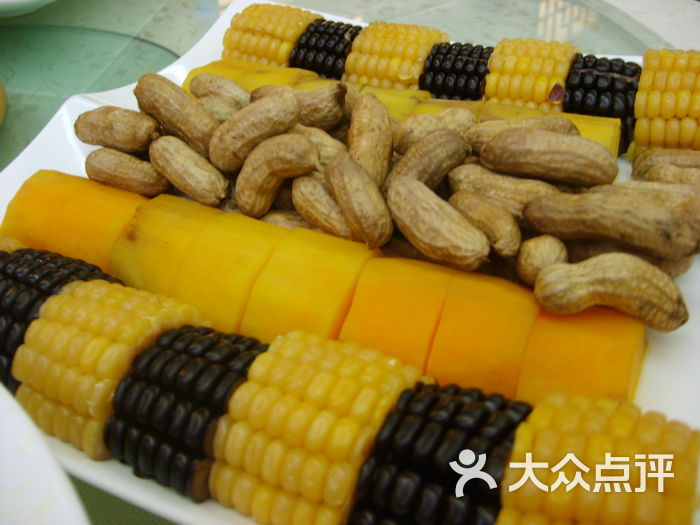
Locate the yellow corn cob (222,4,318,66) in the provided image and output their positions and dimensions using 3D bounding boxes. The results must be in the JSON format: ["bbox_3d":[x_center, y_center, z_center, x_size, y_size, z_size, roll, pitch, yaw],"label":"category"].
[{"bbox_3d":[-0.032,-0.091,0.315,0.035,0.040,0.040,12,45,17],"label":"yellow corn cob"}]

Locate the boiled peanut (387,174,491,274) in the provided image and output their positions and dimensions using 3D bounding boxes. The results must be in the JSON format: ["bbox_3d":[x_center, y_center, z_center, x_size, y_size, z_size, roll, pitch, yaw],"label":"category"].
[{"bbox_3d":[0.030,-0.014,0.246,0.040,0.016,0.016,42,55,13],"label":"boiled peanut"}]

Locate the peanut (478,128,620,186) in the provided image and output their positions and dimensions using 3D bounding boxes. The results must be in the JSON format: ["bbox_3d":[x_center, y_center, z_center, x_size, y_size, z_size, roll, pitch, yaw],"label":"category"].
[{"bbox_3d":[0.072,-0.037,0.255,0.049,0.018,0.018,9,39,5],"label":"peanut"}]

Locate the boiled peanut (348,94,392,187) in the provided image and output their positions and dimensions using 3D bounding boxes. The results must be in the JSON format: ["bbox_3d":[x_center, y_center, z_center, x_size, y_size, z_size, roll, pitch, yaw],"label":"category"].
[{"bbox_3d":[0.009,-0.048,0.273,0.016,0.016,0.041,-3,65,-3],"label":"boiled peanut"}]

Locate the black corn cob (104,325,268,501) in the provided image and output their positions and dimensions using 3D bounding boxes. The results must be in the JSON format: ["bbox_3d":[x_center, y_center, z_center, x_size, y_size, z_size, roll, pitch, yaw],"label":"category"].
[{"bbox_3d":[-0.038,0.039,0.185,0.028,0.041,0.041,14,41,19],"label":"black corn cob"}]

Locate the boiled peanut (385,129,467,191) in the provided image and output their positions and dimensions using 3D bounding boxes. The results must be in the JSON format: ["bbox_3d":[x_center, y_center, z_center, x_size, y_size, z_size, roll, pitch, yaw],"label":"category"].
[{"bbox_3d":[0.028,-0.034,0.255,0.037,0.017,0.018,-31,46,-18],"label":"boiled peanut"}]

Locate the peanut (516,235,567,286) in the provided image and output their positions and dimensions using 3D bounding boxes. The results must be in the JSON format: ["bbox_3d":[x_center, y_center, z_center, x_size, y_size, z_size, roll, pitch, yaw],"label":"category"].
[{"bbox_3d":[0.066,0.001,0.238,0.016,0.016,0.024,-25,46,-27],"label":"peanut"}]

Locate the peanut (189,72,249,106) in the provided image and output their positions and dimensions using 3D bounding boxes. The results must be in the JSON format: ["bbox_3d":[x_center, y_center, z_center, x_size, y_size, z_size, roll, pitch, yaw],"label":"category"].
[{"bbox_3d":[-0.056,-0.073,0.307,0.033,0.012,0.012,24,49,25],"label":"peanut"}]

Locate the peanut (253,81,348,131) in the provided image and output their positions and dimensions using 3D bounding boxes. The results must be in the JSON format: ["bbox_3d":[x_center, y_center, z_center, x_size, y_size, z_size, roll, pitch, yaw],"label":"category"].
[{"bbox_3d":[-0.022,-0.068,0.305,0.043,0.016,0.016,8,43,16],"label":"peanut"}]

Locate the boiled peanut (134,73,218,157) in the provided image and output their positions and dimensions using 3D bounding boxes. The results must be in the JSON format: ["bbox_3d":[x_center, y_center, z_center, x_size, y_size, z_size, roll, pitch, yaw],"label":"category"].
[{"bbox_3d":[-0.072,-0.061,0.293,0.043,0.015,0.015,43,55,10],"label":"boiled peanut"}]

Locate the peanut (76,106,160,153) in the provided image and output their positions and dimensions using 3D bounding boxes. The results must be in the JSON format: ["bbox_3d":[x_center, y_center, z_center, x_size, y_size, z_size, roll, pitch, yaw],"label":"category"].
[{"bbox_3d":[-0.099,-0.056,0.301,0.038,0.014,0.015,7,43,12],"label":"peanut"}]

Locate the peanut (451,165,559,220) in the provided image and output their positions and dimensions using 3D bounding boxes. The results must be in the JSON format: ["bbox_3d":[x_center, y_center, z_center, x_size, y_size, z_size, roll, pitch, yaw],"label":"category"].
[{"bbox_3d":[0.054,-0.026,0.254,0.039,0.013,0.013,19,47,19],"label":"peanut"}]

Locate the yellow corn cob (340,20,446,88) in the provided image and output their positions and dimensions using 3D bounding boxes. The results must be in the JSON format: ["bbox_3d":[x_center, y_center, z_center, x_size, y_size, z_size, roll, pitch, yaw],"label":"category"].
[{"bbox_3d":[0.022,-0.089,0.335,0.040,0.043,0.043,14,45,14],"label":"yellow corn cob"}]

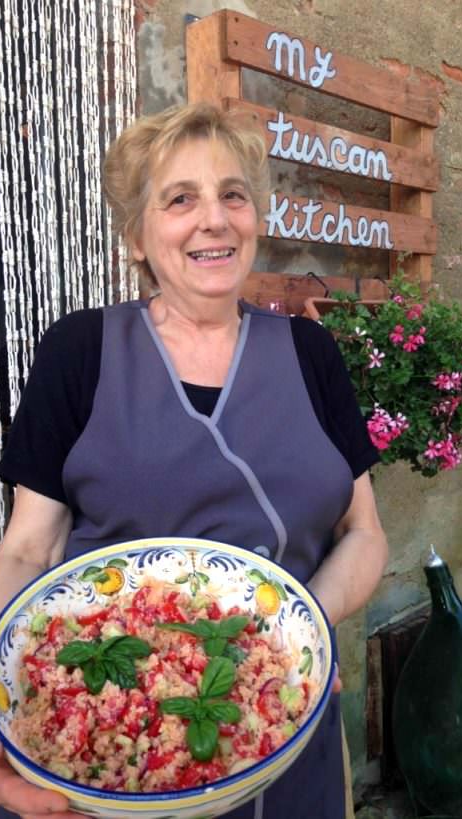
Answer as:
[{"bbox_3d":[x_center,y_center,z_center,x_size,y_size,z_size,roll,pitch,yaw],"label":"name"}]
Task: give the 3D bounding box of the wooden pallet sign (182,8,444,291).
[{"bbox_3d":[0.234,-0.519,1.873,0.116,0.600,0.793,6,9,45],"label":"wooden pallet sign"}]

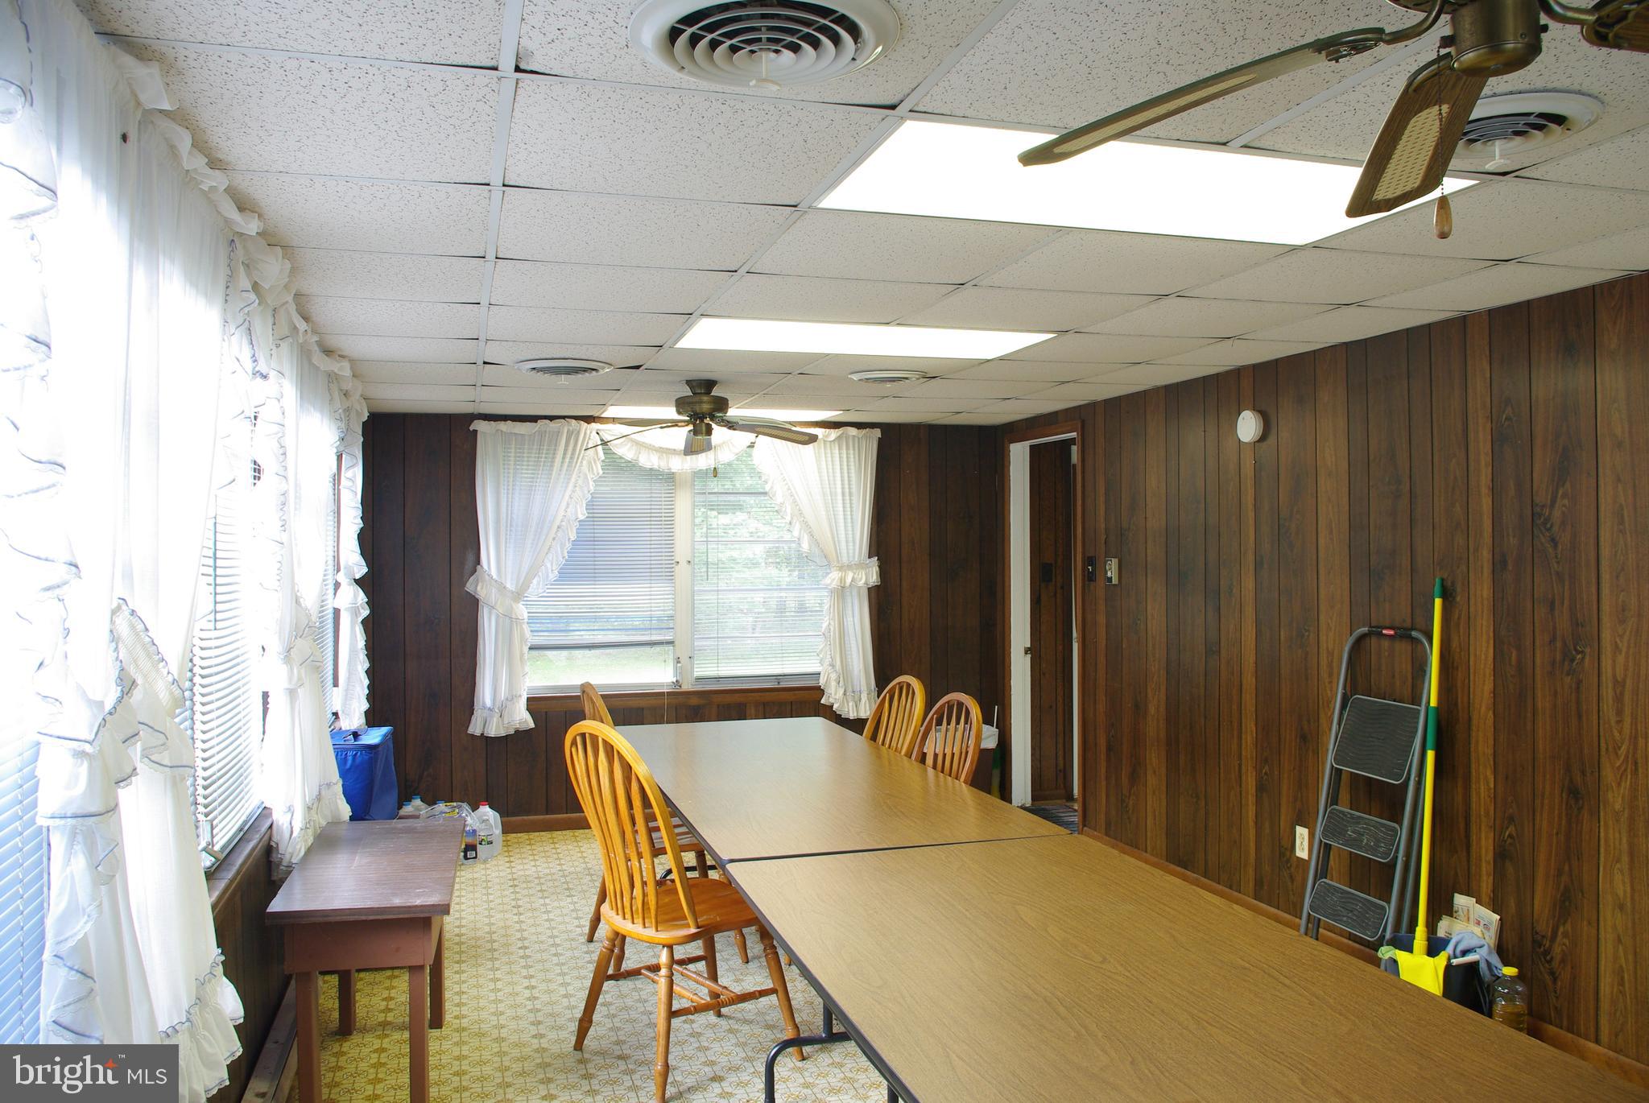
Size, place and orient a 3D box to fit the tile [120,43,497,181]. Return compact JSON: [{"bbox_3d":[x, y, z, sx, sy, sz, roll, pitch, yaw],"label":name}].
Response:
[{"bbox_3d":[-0.829,-0.711,2.041,0.565,0.020,0.589,0,0,-16],"label":"tile"}]

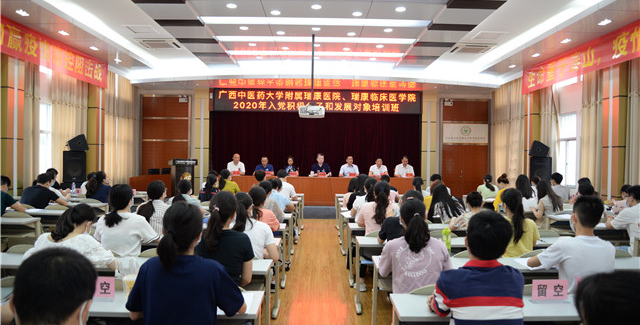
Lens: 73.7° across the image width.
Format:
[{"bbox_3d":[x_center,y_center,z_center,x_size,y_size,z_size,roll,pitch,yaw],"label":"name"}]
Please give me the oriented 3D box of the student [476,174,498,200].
[{"bbox_3d":[3.982,0.909,10.151,0.500,1.270,0.720,1,0,-6],"label":"student"}]

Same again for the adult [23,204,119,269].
[{"bbox_3d":[-1.850,0.920,3.209,0.620,1.220,0.780,1,1,14],"label":"adult"}]

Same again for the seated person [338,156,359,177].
[{"bbox_3d":[0.844,0.522,12.214,0.540,1.330,0.650,1,0,-1],"label":"seated person"}]

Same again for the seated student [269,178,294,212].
[{"bbox_3d":[-0.620,0.846,6.502,0.470,1.208,0.660,1,0,2],"label":"seated student"}]

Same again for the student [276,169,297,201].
[{"bbox_3d":[-0.693,0.830,8.951,0.500,1.330,0.750,1,0,4],"label":"student"}]

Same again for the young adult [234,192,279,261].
[{"bbox_3d":[-0.612,0.915,4.050,0.460,1.269,0.720,1,0,3],"label":"young adult"}]

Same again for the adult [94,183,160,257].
[{"bbox_3d":[-1.723,0.816,3.922,0.550,1.259,0.680,1,0,4],"label":"adult"}]

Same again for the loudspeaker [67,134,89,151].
[{"bbox_3d":[-4.805,-0.392,8.500,0.340,0.310,0.470,-22,11,-27],"label":"loudspeaker"}]

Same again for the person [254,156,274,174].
[{"bbox_3d":[-1.590,0.502,12.189,0.540,1.310,0.650,1,0,-1],"label":"person"}]

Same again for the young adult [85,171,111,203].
[{"bbox_3d":[-4.041,0.784,7.852,0.460,1.241,0.640,1,0,11],"label":"young adult"}]

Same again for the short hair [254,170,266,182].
[{"bbox_3d":[-1.129,0.247,8.100,0.190,0.200,0.210,1,0,14],"label":"short hair"}]

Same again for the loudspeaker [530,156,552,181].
[{"bbox_3d":[4.650,0.206,8.950,0.460,0.620,0.420,1,0,23],"label":"loudspeaker"}]

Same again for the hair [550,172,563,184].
[{"bbox_3d":[4.416,0.285,7.950,0.190,0.200,0.220,1,0,-21],"label":"hair"}]

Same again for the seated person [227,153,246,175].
[{"bbox_3d":[-2.396,0.467,12.180,0.520,1.360,0.650,1,0,-1],"label":"seated person"}]

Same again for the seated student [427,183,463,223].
[{"bbox_3d":[1.853,0.938,6.200,0.500,1.256,0.720,1,0,-6],"label":"seated student"}]

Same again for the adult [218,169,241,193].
[{"bbox_3d":[-1.963,0.827,9.287,0.480,1.300,0.720,1,0,11],"label":"adult"}]

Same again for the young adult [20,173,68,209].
[{"bbox_3d":[-4.496,0.790,7.052,0.680,1.223,0.750,1,0,7],"label":"young adult"}]

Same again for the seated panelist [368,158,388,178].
[{"bbox_3d":[1.693,0.547,12.224,0.530,1.300,0.650,1,0,-1],"label":"seated panelist"}]

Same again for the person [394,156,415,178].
[{"bbox_3d":[2.396,0.531,12.100,0.550,1.460,0.650,1,0,3],"label":"person"}]

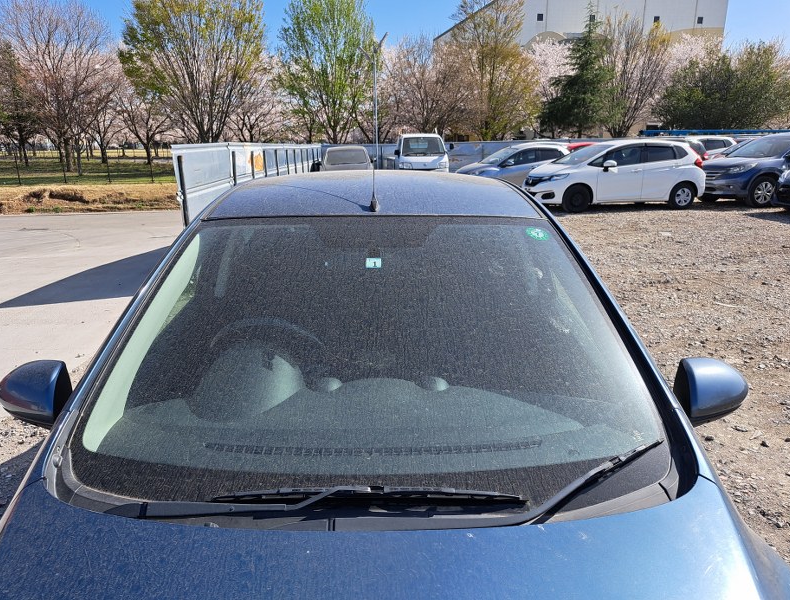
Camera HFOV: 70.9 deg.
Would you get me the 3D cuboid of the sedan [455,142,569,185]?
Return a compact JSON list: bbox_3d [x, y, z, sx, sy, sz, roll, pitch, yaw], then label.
[{"bbox_3d":[3.765,-4.150,17.362,4.100,1.500,1.700,-4,17,-10],"label":"sedan"}]

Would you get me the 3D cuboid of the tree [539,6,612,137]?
[{"bbox_3d":[11.811,-14.387,36.436,4.530,8.700,4.310,-1,17,0],"label":"tree"}]

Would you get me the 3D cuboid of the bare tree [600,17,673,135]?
[{"bbox_3d":[16.254,-14.569,37.446,4.390,8.400,4.170,-1,17,0],"label":"bare tree"}]

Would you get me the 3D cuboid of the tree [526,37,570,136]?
[{"bbox_3d":[11.629,-15.330,41.376,3.650,7.640,3.650,-1,17,0],"label":"tree"}]

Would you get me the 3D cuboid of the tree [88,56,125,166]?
[{"bbox_3d":[-17.639,-11.659,34.002,2.640,6.450,2.640,-1,17,0],"label":"tree"}]

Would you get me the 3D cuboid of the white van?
[{"bbox_3d":[0.733,-5.020,20.010,1.680,1.860,4.100,-3,17,-7],"label":"white van"}]

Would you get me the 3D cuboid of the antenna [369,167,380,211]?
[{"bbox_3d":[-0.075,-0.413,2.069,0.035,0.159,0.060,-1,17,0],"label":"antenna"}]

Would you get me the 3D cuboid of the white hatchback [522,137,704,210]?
[{"bbox_3d":[5.047,-2.946,12.988,3.980,1.525,1.700,-4,17,-9],"label":"white hatchback"}]

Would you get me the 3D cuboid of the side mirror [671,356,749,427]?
[{"bbox_3d":[0.826,0.237,1.470,0.200,0.155,0.115,0,17,2],"label":"side mirror"}]

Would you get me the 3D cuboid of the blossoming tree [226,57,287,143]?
[{"bbox_3d":[-8.722,-12.083,34.958,3.910,6.010,3.710,-1,17,0],"label":"blossoming tree"}]

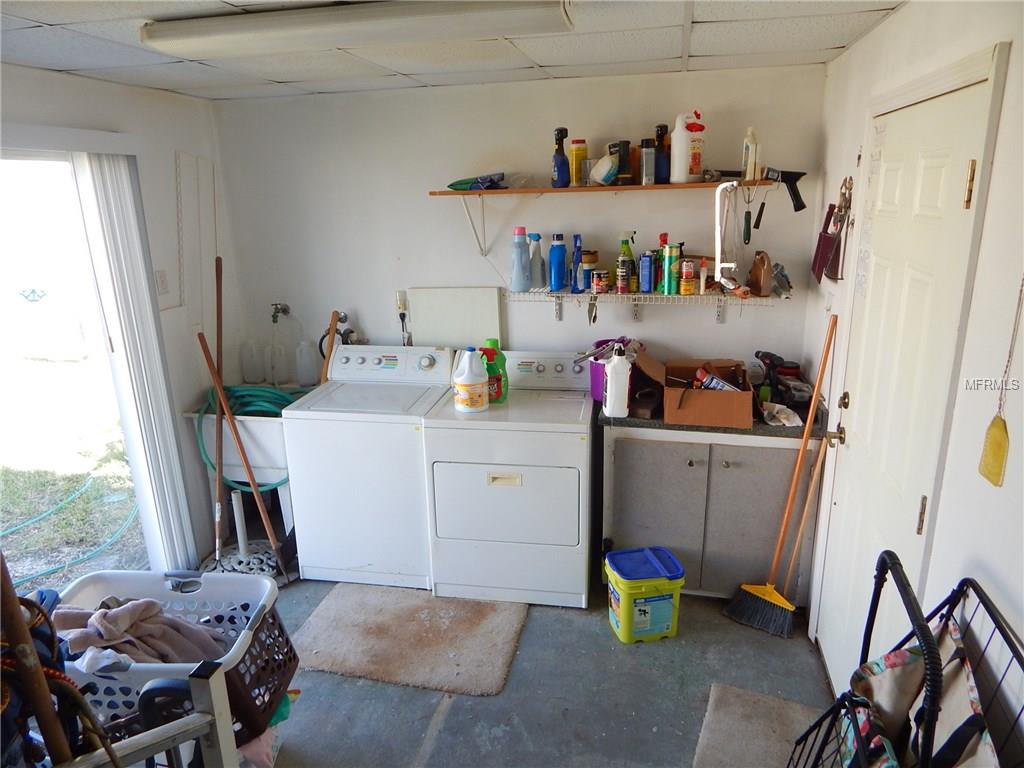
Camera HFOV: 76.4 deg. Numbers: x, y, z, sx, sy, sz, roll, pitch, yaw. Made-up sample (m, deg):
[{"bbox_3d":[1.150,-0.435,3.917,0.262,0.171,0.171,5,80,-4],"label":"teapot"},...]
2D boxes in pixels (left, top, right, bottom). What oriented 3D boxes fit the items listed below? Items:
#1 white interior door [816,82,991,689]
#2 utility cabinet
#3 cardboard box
[{"bbox_3d":[1.215,0.201,2.123,0.045,2.045,0.808,2,15,11],"label":"white interior door"},{"bbox_3d":[0.931,0.542,3.161,0.896,0.855,0.600,3,15,15],"label":"utility cabinet"},{"bbox_3d":[0.859,0.044,2.868,0.350,0.176,0.360,2,17,12],"label":"cardboard box"}]

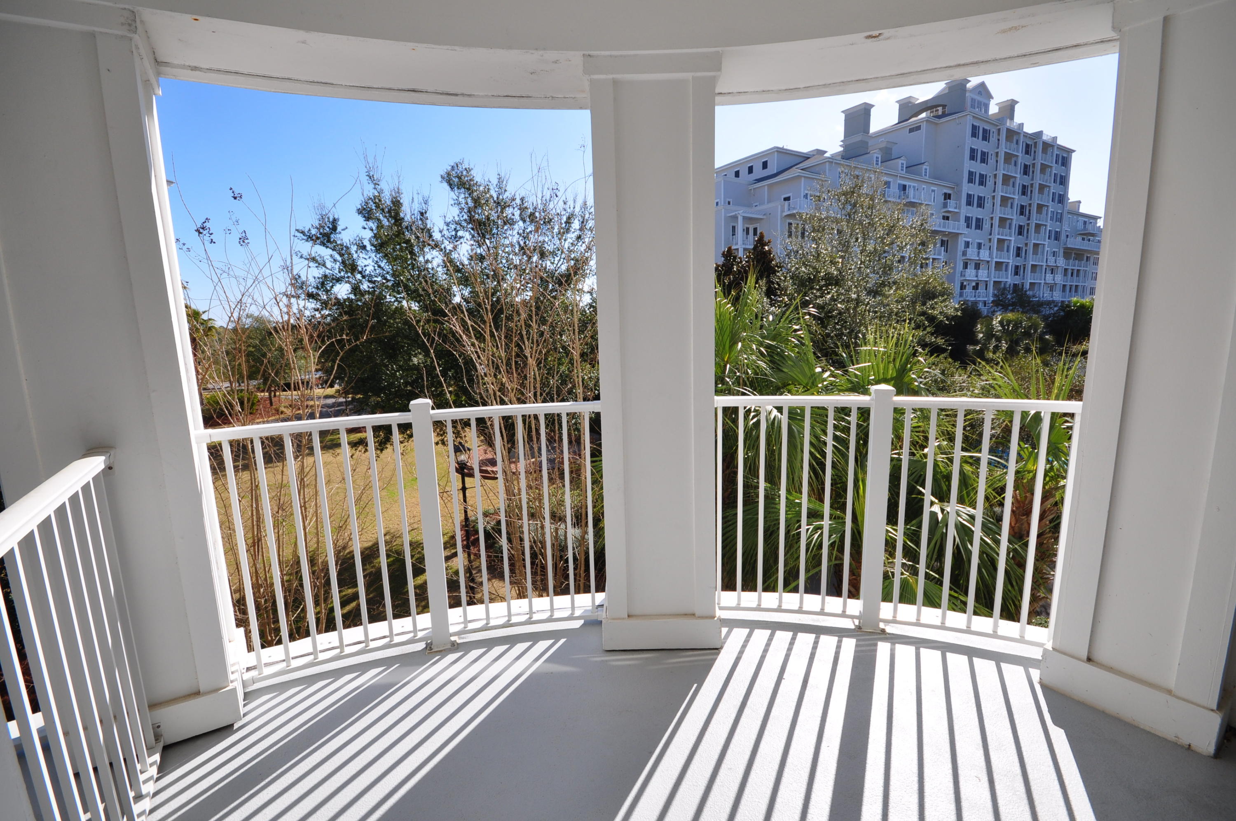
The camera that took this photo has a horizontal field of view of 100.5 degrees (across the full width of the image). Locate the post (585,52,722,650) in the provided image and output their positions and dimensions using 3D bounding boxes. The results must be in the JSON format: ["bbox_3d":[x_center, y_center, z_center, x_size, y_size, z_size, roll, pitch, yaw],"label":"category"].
[{"bbox_3d":[0.167,-0.175,2.338,0.518,2.420,0.480,-2,8,0],"label":"post"}]

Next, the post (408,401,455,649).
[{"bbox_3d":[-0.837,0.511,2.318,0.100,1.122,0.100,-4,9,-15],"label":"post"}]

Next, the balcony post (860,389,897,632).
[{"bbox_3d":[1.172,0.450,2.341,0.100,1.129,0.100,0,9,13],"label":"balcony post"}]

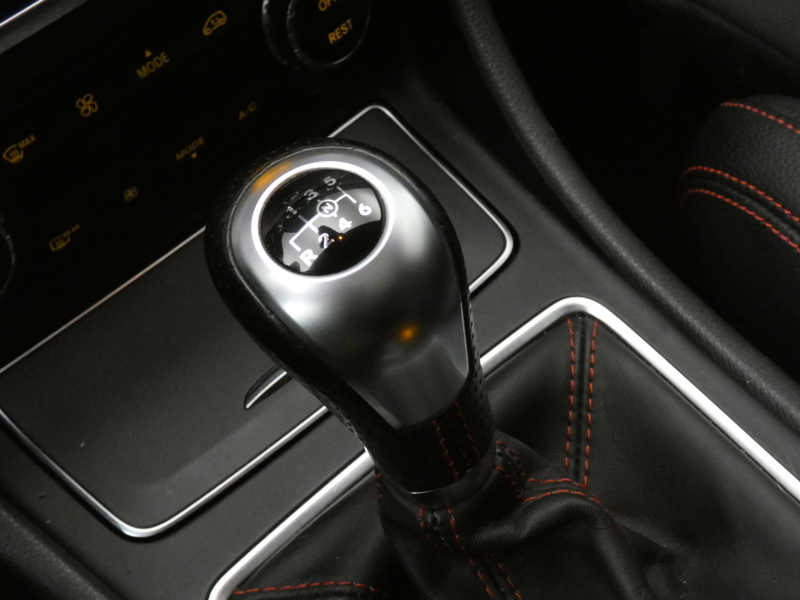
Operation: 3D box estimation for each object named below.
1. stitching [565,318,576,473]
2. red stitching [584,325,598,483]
[{"bbox_3d":[0.053,0.029,0.456,0.003,0.003,0.059,1,52,6],"label":"stitching"},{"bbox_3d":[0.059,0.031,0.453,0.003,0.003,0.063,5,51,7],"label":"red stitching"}]

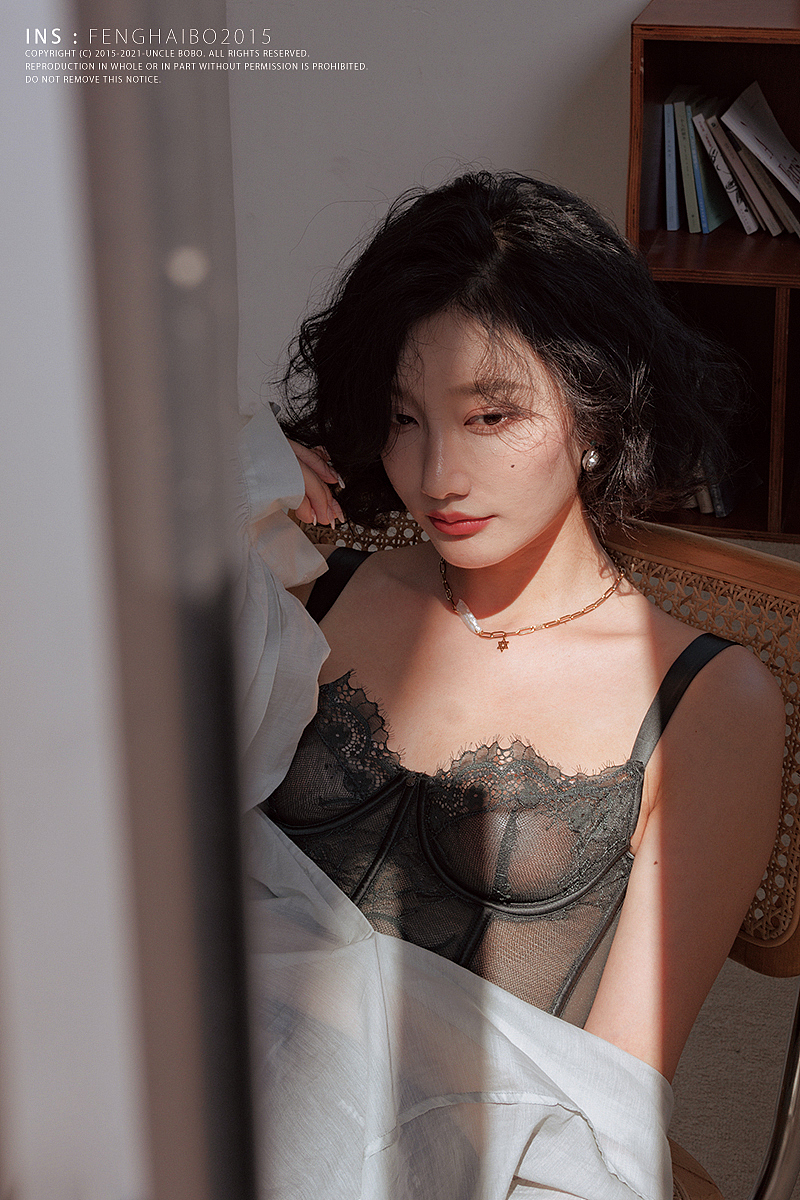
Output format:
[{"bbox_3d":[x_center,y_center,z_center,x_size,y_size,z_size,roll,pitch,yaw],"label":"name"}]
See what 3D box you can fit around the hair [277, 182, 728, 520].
[{"bbox_3d":[0.082,-0.182,1.300,0.308,0.265,0.250,2,21,28],"label":"hair"}]

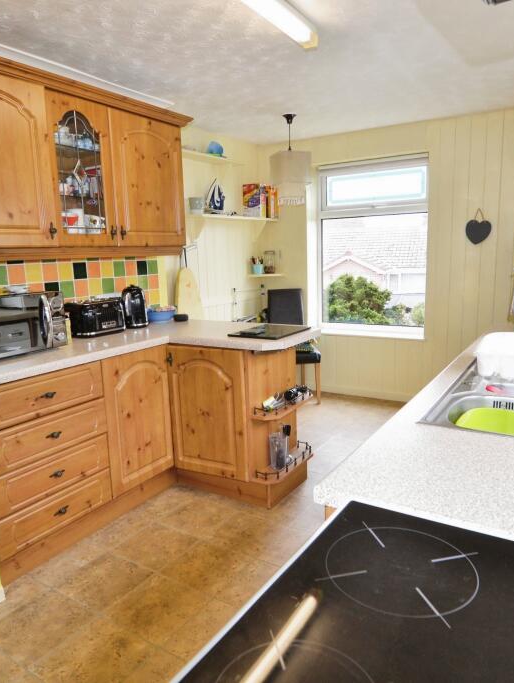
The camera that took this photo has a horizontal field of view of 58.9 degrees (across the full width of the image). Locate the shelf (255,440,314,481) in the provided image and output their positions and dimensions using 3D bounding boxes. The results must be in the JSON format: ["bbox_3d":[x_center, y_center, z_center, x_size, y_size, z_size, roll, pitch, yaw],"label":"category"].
[{"bbox_3d":[0.166,0.712,2.703,0.160,0.080,0.490,6,13,35],"label":"shelf"}]

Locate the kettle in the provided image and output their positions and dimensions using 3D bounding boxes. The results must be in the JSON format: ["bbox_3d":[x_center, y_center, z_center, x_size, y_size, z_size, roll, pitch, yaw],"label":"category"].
[{"bbox_3d":[-0.793,-0.232,2.980,0.190,0.258,0.155,8,14,44],"label":"kettle"}]

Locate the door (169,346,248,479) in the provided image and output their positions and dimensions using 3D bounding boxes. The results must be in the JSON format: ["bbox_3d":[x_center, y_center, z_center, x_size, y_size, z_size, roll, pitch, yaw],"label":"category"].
[{"bbox_3d":[-0.274,0.406,2.581,0.485,0.750,0.035,4,12,30],"label":"door"}]

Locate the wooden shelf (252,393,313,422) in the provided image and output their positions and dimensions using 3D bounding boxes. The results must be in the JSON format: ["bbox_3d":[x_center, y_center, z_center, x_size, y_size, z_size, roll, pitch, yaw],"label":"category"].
[{"bbox_3d":[0.169,0.354,2.656,0.160,0.080,0.500,6,13,35],"label":"wooden shelf"}]

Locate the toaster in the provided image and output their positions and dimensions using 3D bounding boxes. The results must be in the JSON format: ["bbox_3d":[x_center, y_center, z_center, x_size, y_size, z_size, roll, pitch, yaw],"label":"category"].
[{"bbox_3d":[-0.991,-0.151,2.771,0.200,0.187,0.310,5,12,34],"label":"toaster"}]

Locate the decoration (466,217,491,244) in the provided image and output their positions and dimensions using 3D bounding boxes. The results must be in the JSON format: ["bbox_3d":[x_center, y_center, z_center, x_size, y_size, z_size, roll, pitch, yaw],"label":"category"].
[{"bbox_3d":[1.816,-0.903,3.737,0.196,0.205,0.020,6,13,35],"label":"decoration"}]

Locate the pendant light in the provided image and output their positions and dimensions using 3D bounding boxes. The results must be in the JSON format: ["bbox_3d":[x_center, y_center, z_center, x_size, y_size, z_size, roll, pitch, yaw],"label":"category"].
[{"bbox_3d":[0.255,-1.388,3.490,0.250,0.650,0.250,-5,11,-18],"label":"pendant light"}]

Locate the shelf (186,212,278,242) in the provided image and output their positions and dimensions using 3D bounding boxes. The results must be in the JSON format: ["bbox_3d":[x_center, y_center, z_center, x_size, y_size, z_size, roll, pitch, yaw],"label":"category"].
[{"bbox_3d":[-0.196,-1.085,4.390,0.220,0.220,1.190,6,13,35],"label":"shelf"}]

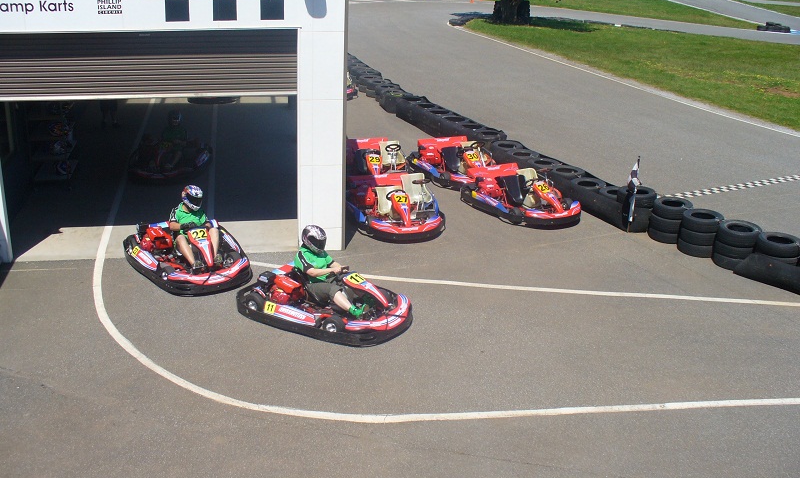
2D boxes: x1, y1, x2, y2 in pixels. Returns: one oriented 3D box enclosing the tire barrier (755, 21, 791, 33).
[{"bbox_3d":[19.589,-11.060,44.800,1.700,0.420,0.650,12,22,24],"label":"tire barrier"}]

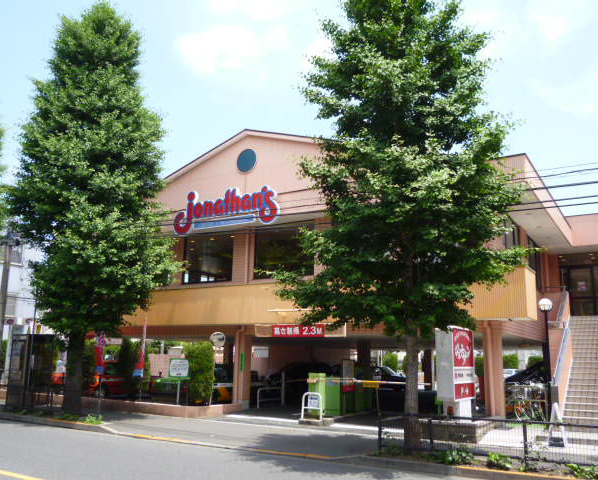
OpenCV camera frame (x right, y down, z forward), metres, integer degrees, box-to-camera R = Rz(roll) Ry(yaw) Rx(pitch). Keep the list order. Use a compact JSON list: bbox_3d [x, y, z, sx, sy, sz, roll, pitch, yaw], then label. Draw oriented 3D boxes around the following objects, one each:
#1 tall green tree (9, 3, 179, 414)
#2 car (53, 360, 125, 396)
[{"bbox_3d":[-6.971,-1.584,18.103,5.500,14.300,5.400,0,-11,0],"label":"tall green tree"},{"bbox_3d":[-7.734,5.824,22.765,1.700,1.490,4.600,-6,-13,31],"label":"car"}]

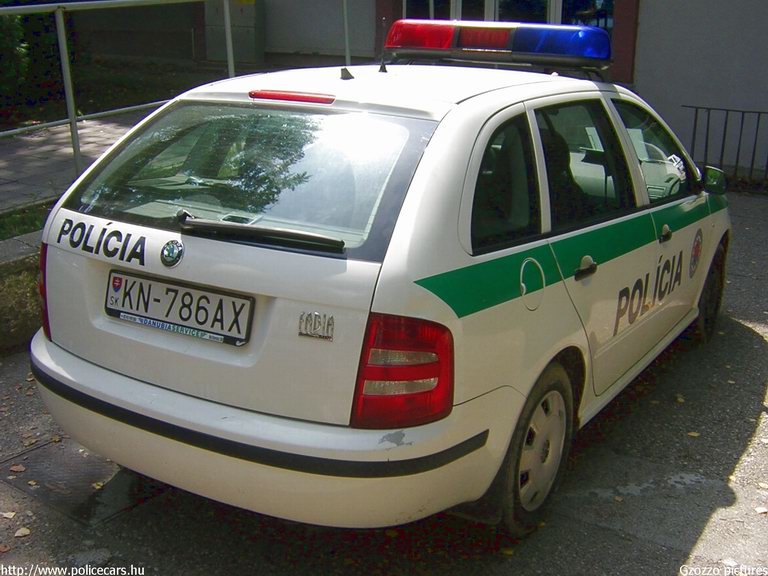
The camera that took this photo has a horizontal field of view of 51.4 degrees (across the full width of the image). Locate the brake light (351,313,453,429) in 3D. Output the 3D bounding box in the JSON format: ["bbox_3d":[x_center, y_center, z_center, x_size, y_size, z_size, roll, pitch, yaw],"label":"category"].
[{"bbox_3d":[0.042,0.202,1.865,0.205,0.295,0.160,11,17,31],"label":"brake light"}]

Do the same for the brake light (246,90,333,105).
[{"bbox_3d":[-0.273,-0.576,2.392,0.315,0.030,0.040,11,17,31],"label":"brake light"}]

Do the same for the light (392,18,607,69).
[{"bbox_3d":[0.495,-1.079,3.511,1.050,0.165,0.260,11,17,31],"label":"light"}]

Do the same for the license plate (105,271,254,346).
[{"bbox_3d":[-0.557,0.048,2.119,0.530,0.130,0.020,10,4,31],"label":"license plate"}]

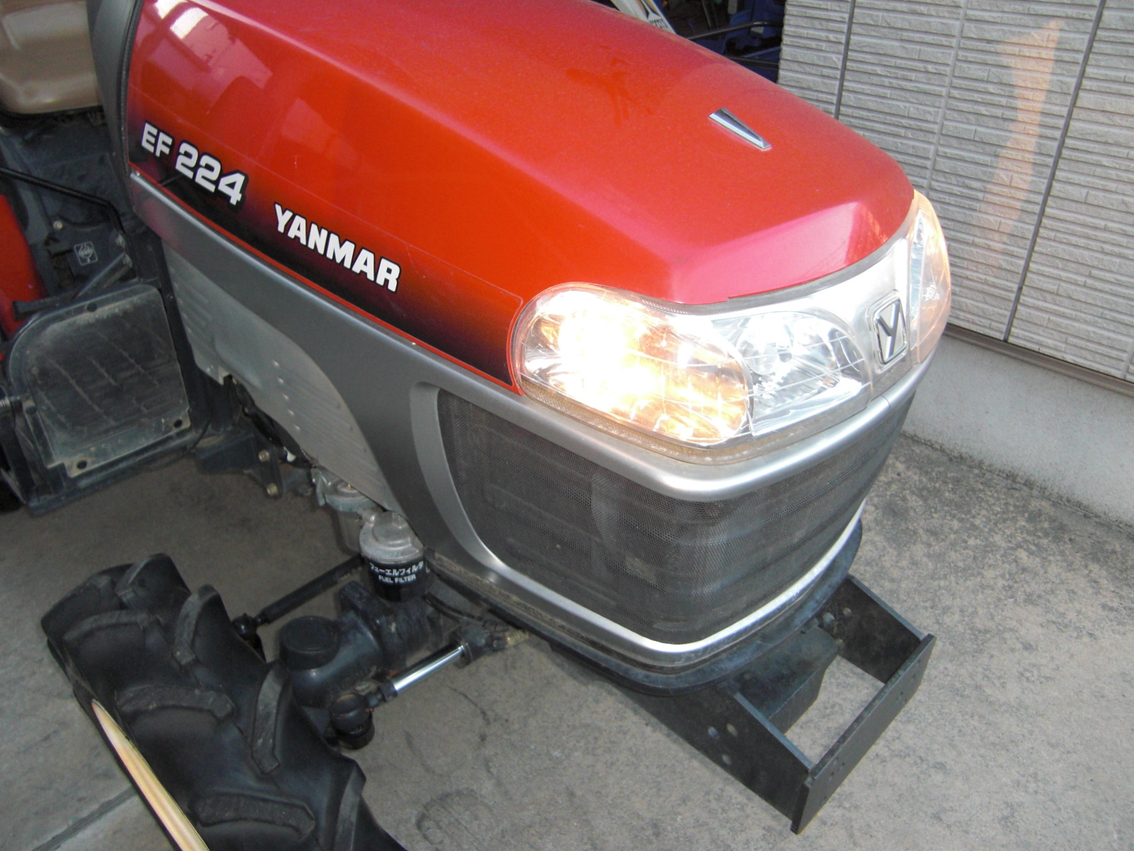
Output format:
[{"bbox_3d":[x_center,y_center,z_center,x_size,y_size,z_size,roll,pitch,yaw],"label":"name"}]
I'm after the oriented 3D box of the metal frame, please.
[{"bbox_3d":[0.251,0.281,1.126,0.277,0.168,0.269,29,47,36],"label":"metal frame"}]

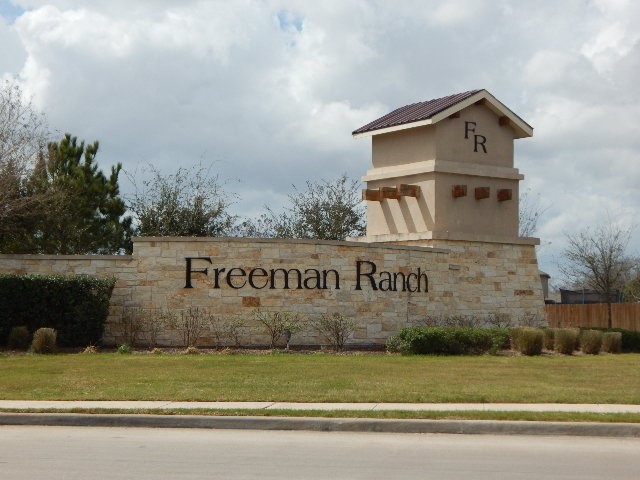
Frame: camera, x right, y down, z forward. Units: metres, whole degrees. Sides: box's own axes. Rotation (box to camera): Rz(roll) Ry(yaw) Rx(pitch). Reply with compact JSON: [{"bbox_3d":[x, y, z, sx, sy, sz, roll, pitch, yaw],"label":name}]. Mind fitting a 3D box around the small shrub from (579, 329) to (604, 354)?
[{"bbox_3d":[7.041,2.650,29.300,0.598,0.649,0.598,1,-4,0],"label":"small shrub"}]

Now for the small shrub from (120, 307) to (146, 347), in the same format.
[{"bbox_3d":[-5.192,2.408,31.400,0.724,1.114,0.651,0,-4,0],"label":"small shrub"}]

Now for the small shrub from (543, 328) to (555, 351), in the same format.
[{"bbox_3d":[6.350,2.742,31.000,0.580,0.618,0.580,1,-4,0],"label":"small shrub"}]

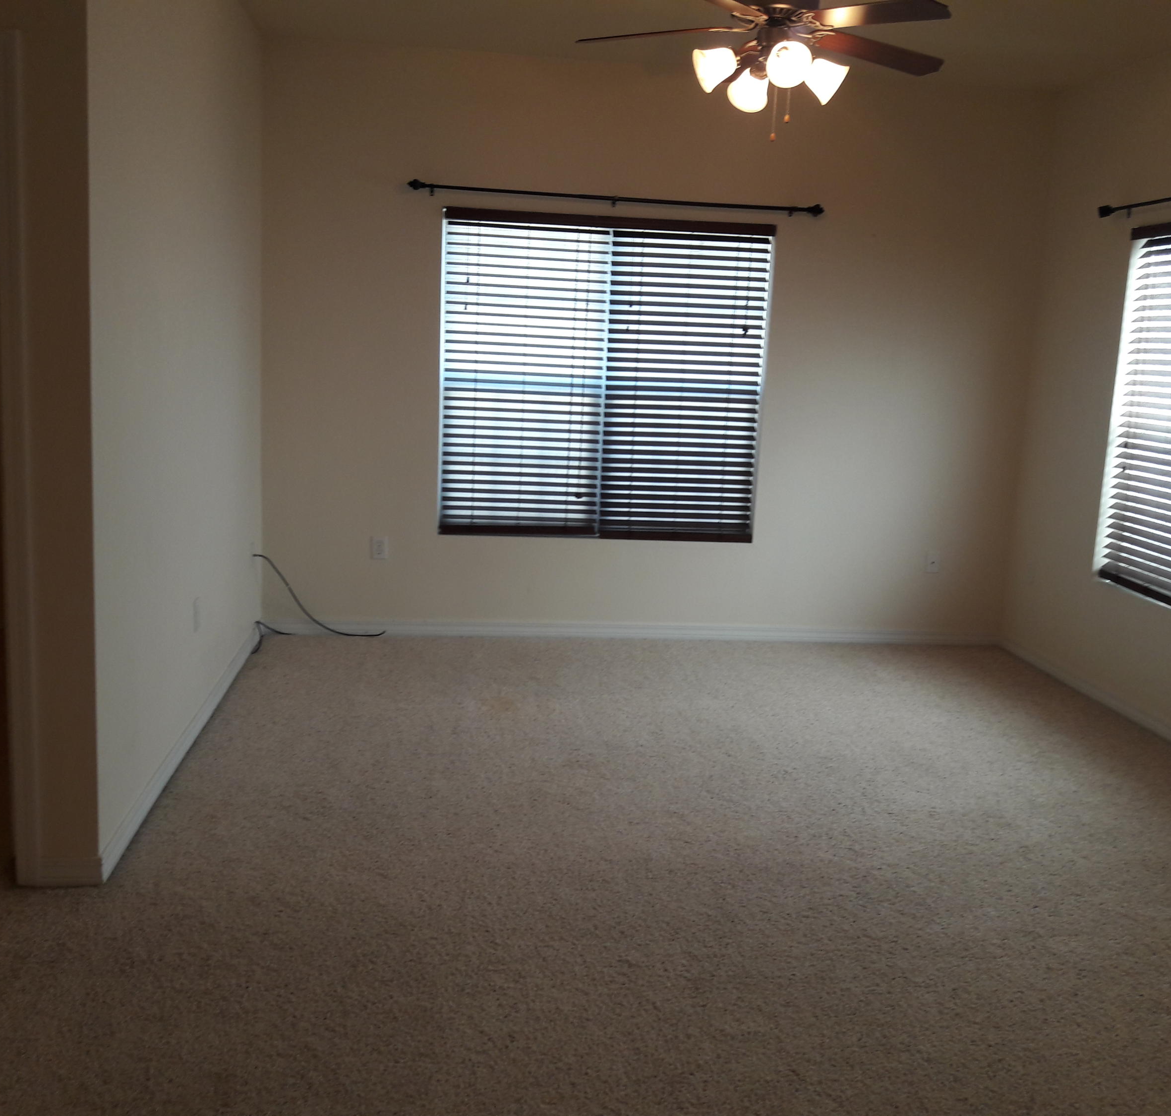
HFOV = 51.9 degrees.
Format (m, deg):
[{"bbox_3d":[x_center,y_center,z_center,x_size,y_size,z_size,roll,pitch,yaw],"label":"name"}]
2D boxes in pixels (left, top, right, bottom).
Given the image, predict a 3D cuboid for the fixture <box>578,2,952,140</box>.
[{"bbox_3d":[0.616,-1.681,3.986,1.300,0.590,1.260,2,10,-7],"label":"fixture"}]

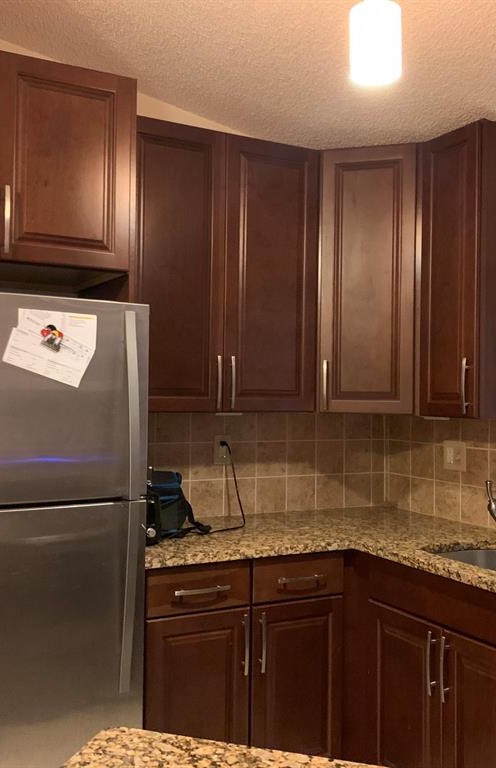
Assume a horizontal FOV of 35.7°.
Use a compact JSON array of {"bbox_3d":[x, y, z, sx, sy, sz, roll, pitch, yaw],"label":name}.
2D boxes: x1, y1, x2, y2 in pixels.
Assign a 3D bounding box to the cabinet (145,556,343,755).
[{"bbox_3d":[-0.138,1.020,2.888,0.759,0.851,0.620,1,-1,-28],"label":"cabinet"}]

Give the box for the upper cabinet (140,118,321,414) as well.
[{"bbox_3d":[-0.161,-0.422,3.067,0.839,1.063,0.316,1,-1,-28],"label":"upper cabinet"}]

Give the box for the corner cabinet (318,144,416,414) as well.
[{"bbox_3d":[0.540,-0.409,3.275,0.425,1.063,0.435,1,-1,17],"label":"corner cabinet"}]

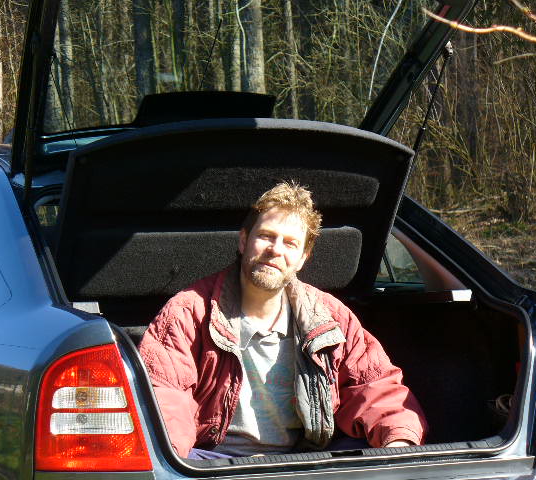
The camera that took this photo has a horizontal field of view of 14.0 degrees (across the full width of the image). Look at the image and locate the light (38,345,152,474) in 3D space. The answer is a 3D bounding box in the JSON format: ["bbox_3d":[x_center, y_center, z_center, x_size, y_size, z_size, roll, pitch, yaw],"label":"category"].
[{"bbox_3d":[-0.418,0.402,5.230,0.250,0.300,0.170,-2,5,-14],"label":"light"}]

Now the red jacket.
[{"bbox_3d":[0.037,0.321,5.500,0.700,0.540,0.400,-1,5,-4],"label":"red jacket"}]

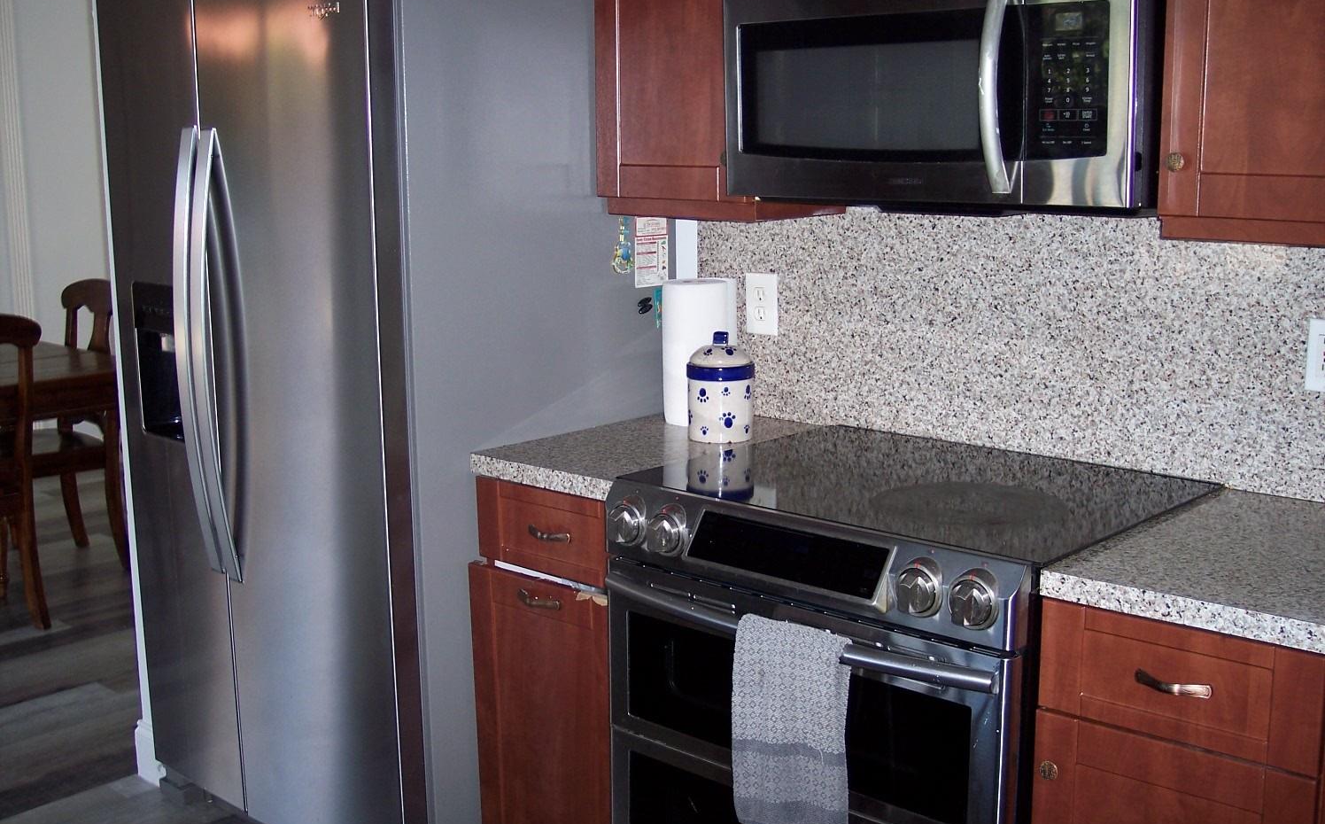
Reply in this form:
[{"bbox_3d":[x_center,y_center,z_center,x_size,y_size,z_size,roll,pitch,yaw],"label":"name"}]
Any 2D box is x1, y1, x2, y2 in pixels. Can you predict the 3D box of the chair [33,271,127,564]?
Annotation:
[{"bbox_3d":[-2.144,0.069,5.064,0.480,1.000,0.540,9,14,42],"label":"chair"}]

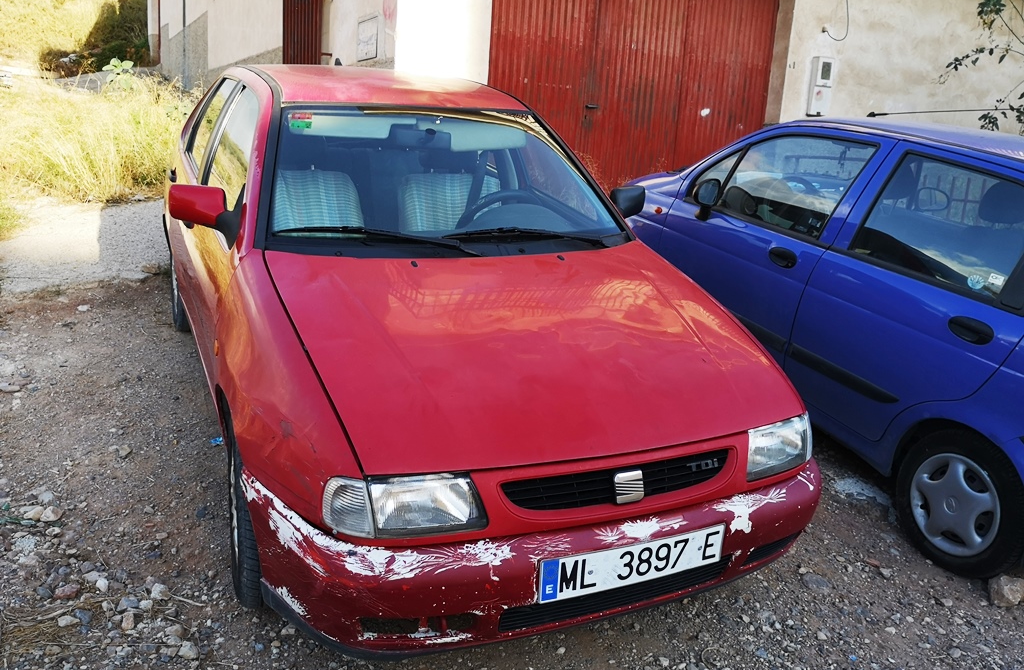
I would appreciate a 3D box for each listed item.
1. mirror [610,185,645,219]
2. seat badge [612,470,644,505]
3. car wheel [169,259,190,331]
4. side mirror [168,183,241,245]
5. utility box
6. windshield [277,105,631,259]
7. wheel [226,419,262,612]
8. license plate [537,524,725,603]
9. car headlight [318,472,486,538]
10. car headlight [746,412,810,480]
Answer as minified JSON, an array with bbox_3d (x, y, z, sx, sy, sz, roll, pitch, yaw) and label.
[{"bbox_3d":[0.463,-0.516,3.244,0.220,0.170,0.130,-4,20,-25],"label":"mirror"},{"bbox_3d":[0.277,0.361,1.903,0.079,0.081,0.018,-4,6,-25],"label":"seat badge"},{"bbox_3d":[-1.745,-0.300,4.369,0.180,0.575,0.575,-4,20,-25],"label":"car wheel"},{"bbox_3d":[-0.976,-0.397,2.568,0.220,0.170,0.130,-4,20,-25],"label":"side mirror"},{"bbox_3d":[2.900,-2.324,7.507,0.190,0.520,0.085,-1,11,-22],"label":"utility box"},{"bbox_3d":[-0.236,-0.572,2.845,1.360,0.120,0.790,-4,54,-25],"label":"windshield"},{"bbox_3d":[-0.696,0.477,2.304,0.180,0.575,0.575,-4,20,-25],"label":"wheel"},{"bbox_3d":[0.299,0.540,1.905,0.520,0.110,0.015,-4,17,-25],"label":"license plate"},{"bbox_3d":[-0.238,0.351,1.738,0.350,0.135,0.155,-1,13,-13],"label":"car headlight"},{"bbox_3d":[0.727,0.281,2.195,0.350,0.135,0.155,-8,16,-38],"label":"car headlight"}]

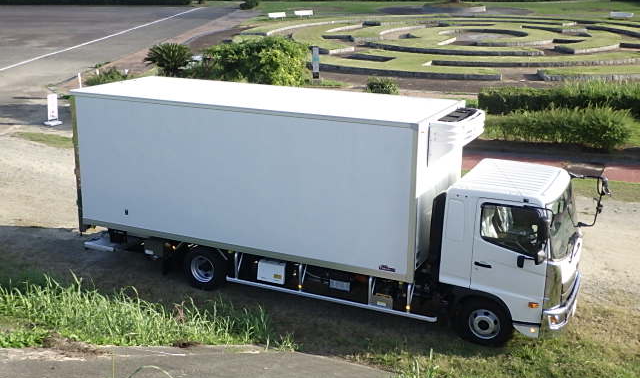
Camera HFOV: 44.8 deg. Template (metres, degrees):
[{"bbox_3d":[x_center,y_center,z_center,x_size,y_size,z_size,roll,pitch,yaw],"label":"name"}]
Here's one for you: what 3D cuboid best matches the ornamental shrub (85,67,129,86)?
[{"bbox_3d":[-9.727,-5.151,35.342,2.000,0.780,1.600,0,17,0],"label":"ornamental shrub"}]

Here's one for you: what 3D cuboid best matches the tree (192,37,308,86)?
[{"bbox_3d":[-3.181,-5.998,35.823,5.200,2.050,3.700,0,17,0],"label":"tree"}]

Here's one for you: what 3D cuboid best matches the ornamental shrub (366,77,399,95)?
[{"bbox_3d":[2.697,-4.429,32.969,1.330,0.680,1.200,0,17,0],"label":"ornamental shrub"}]

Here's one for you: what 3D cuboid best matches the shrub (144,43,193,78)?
[{"bbox_3d":[-7.132,-5.999,36.654,2.150,1.600,2.100,0,17,0],"label":"shrub"}]

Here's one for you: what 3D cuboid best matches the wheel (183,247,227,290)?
[{"bbox_3d":[-2.062,1.411,14.018,0.800,0.800,0.250,8,18,25],"label":"wheel"}]

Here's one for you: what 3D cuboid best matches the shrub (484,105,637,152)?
[{"bbox_3d":[7.571,-2.083,24.768,4.350,1.000,1.400,8,19,25],"label":"shrub"}]

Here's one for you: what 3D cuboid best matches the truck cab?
[{"bbox_3d":[3.086,0.931,12.320,1.750,2.370,2.160,8,18,25],"label":"truck cab"}]

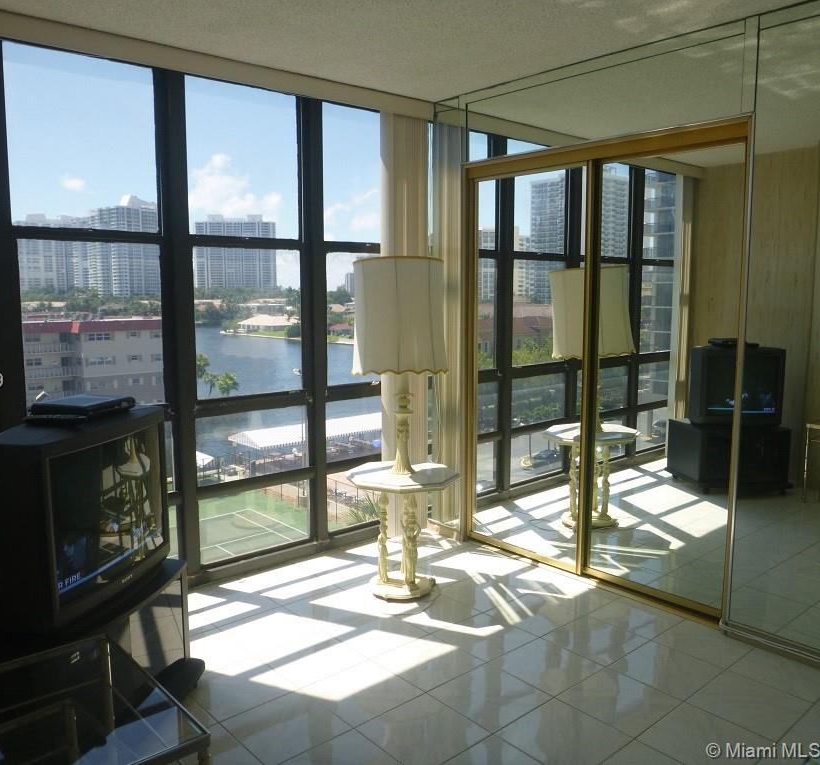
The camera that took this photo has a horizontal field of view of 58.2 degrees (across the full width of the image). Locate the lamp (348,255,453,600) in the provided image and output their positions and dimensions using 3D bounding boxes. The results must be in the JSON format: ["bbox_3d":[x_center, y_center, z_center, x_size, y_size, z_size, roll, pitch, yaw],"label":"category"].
[{"bbox_3d":[-0.026,0.211,3.513,0.530,1.580,0.530,0,7,3],"label":"lamp"}]

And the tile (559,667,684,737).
[{"bbox_3d":[0.743,1.133,2.623,0.319,0.010,0.319,-7,10,-41],"label":"tile"}]

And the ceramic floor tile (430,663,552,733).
[{"bbox_3d":[0.283,1.122,2.633,0.322,0.010,0.322,-6,9,-41],"label":"ceramic floor tile"}]

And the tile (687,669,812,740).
[{"bbox_3d":[1.192,1.127,2.580,0.322,0.010,0.322,-6,9,-41],"label":"tile"}]

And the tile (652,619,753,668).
[{"bbox_3d":[1.218,1.071,3.031,0.322,0.010,0.322,-6,9,-41],"label":"tile"}]

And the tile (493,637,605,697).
[{"bbox_3d":[0.529,1.103,2.861,0.319,0.010,0.319,-7,10,-41],"label":"tile"}]

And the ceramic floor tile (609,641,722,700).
[{"bbox_3d":[0.978,1.098,2.819,0.322,0.010,0.322,-6,9,-41],"label":"ceramic floor tile"}]

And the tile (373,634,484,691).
[{"bbox_3d":[0.074,1.100,2.888,0.319,0.010,0.319,-7,10,-41],"label":"tile"}]

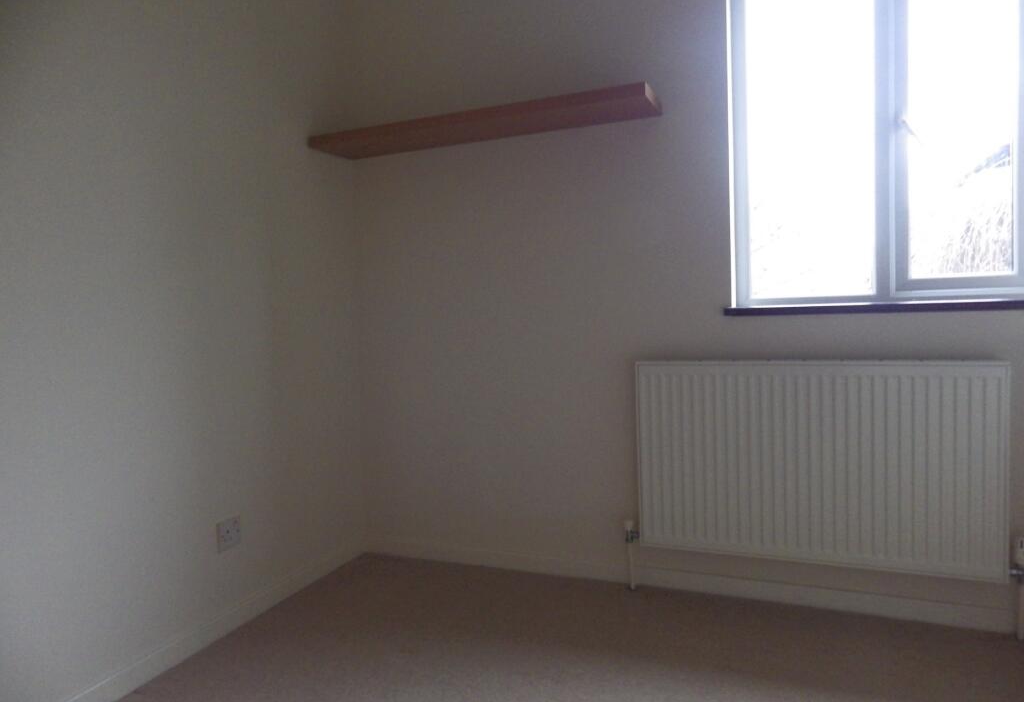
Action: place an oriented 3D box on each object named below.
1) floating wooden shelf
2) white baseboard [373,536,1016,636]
[{"bbox_3d":[-0.126,-0.762,2.210,1.198,0.039,0.240,0,3,22],"label":"floating wooden shelf"},{"bbox_3d":[0.432,0.763,2.208,2.180,0.071,0.017,0,3,22],"label":"white baseboard"}]

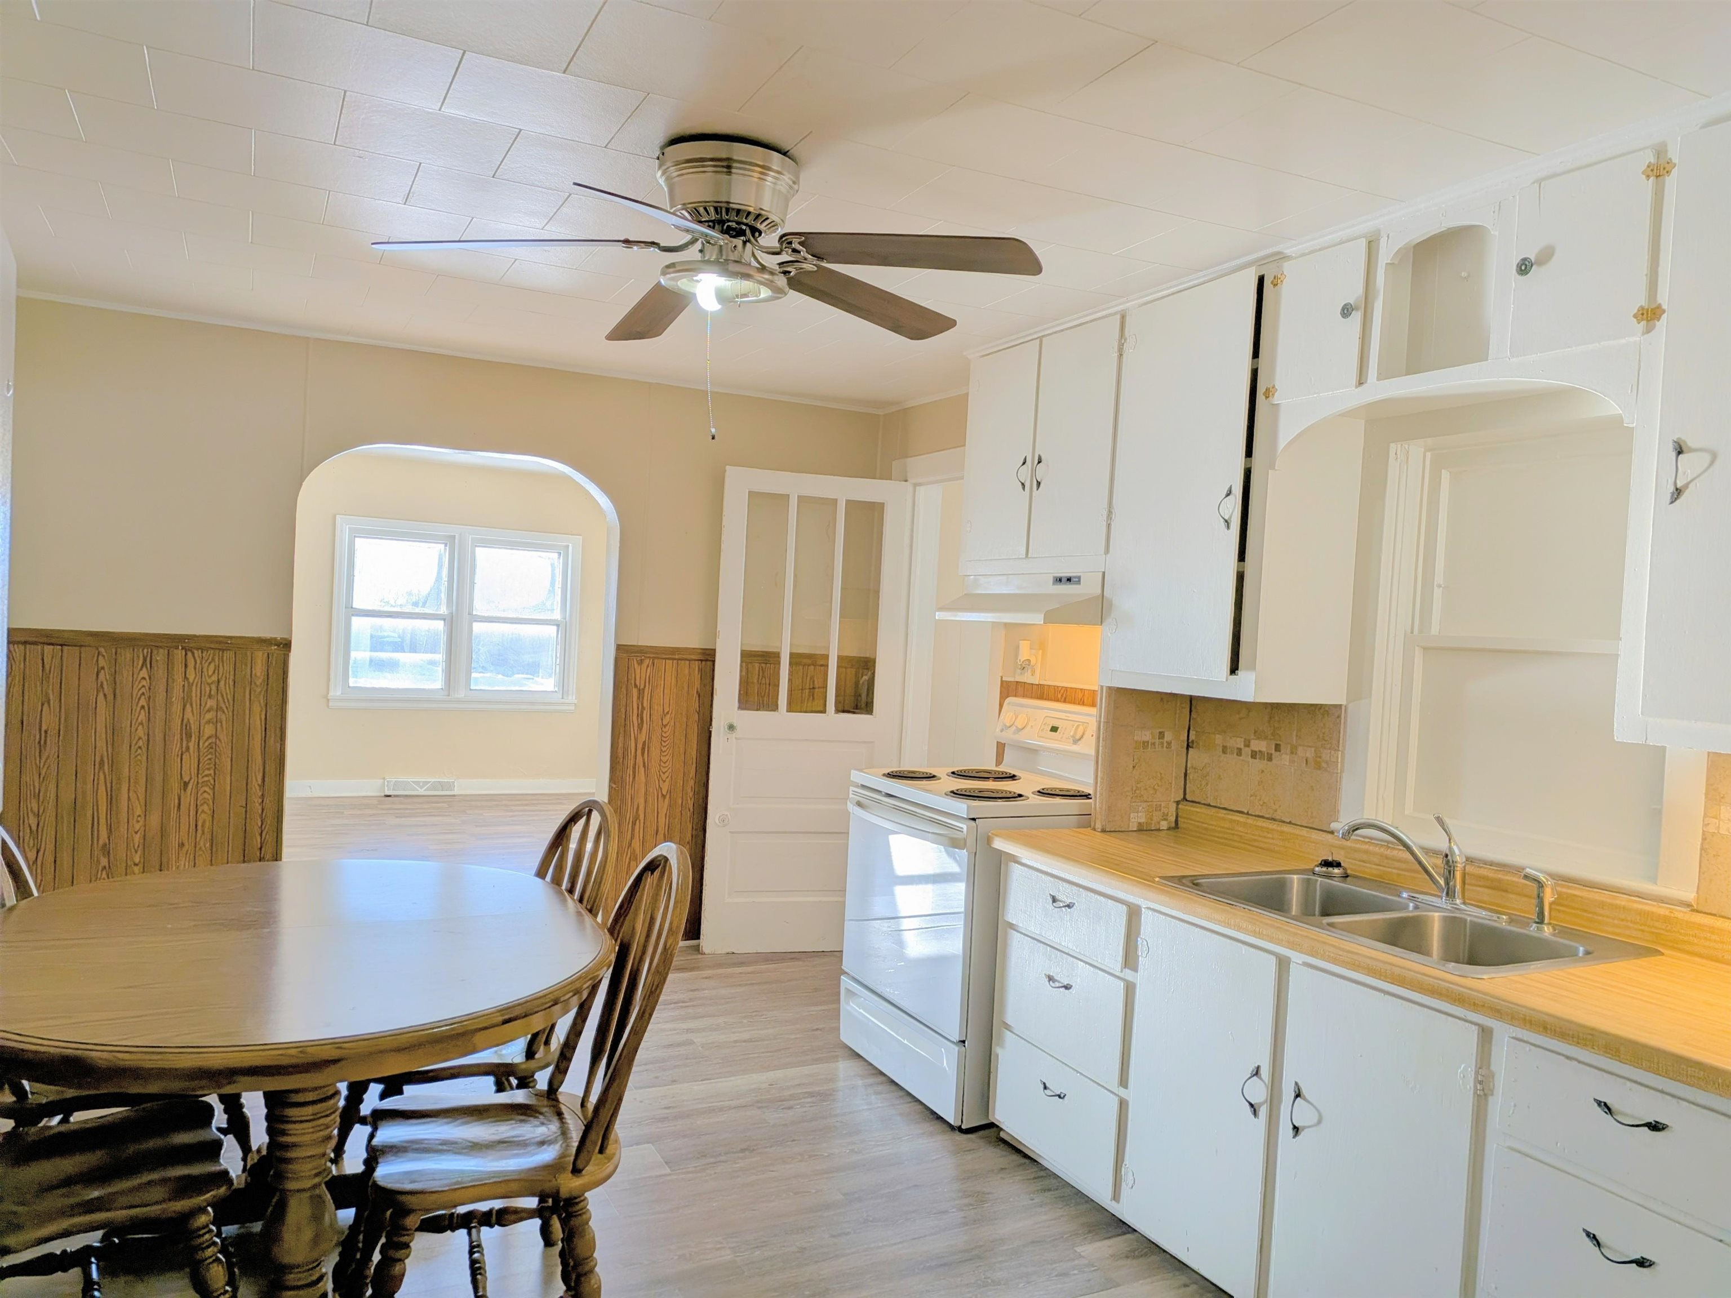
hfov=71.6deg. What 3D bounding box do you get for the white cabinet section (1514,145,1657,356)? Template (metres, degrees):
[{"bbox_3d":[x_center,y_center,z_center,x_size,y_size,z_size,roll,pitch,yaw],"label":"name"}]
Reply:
[{"bbox_3d":[1.507,-0.754,2.399,0.295,0.349,0.269,2,1,-28],"label":"white cabinet section"}]

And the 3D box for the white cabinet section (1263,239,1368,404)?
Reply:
[{"bbox_3d":[1.209,-0.781,2.959,0.295,0.349,0.258,2,1,-28],"label":"white cabinet section"}]

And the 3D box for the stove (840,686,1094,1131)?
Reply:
[{"bbox_3d":[0.400,0.786,3.913,0.700,1.205,0.750,2,2,-28],"label":"stove"}]

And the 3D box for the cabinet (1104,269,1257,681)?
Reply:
[{"bbox_3d":[1.000,-0.436,3.347,0.340,1.097,0.585,2,2,-28],"label":"cabinet"}]

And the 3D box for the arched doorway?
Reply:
[{"bbox_3d":[-1.664,0.237,4.884,1.245,2.045,0.190,2,2,-28],"label":"arched doorway"}]

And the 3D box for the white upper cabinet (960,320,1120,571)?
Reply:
[{"bbox_3d":[0.684,-0.626,3.958,0.340,0.776,0.808,2,2,-28],"label":"white upper cabinet"}]

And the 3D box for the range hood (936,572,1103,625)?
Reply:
[{"bbox_3d":[0.601,-0.159,3.922,0.489,0.159,0.756,2,2,-28],"label":"range hood"}]

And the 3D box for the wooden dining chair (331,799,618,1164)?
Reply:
[{"bbox_3d":[-0.939,0.857,2.888,0.570,0.980,0.470,2,2,-32],"label":"wooden dining chair"}]

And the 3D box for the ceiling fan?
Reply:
[{"bbox_3d":[-0.301,-0.879,2.512,1.330,0.340,1.330,2,2,-28],"label":"ceiling fan"}]

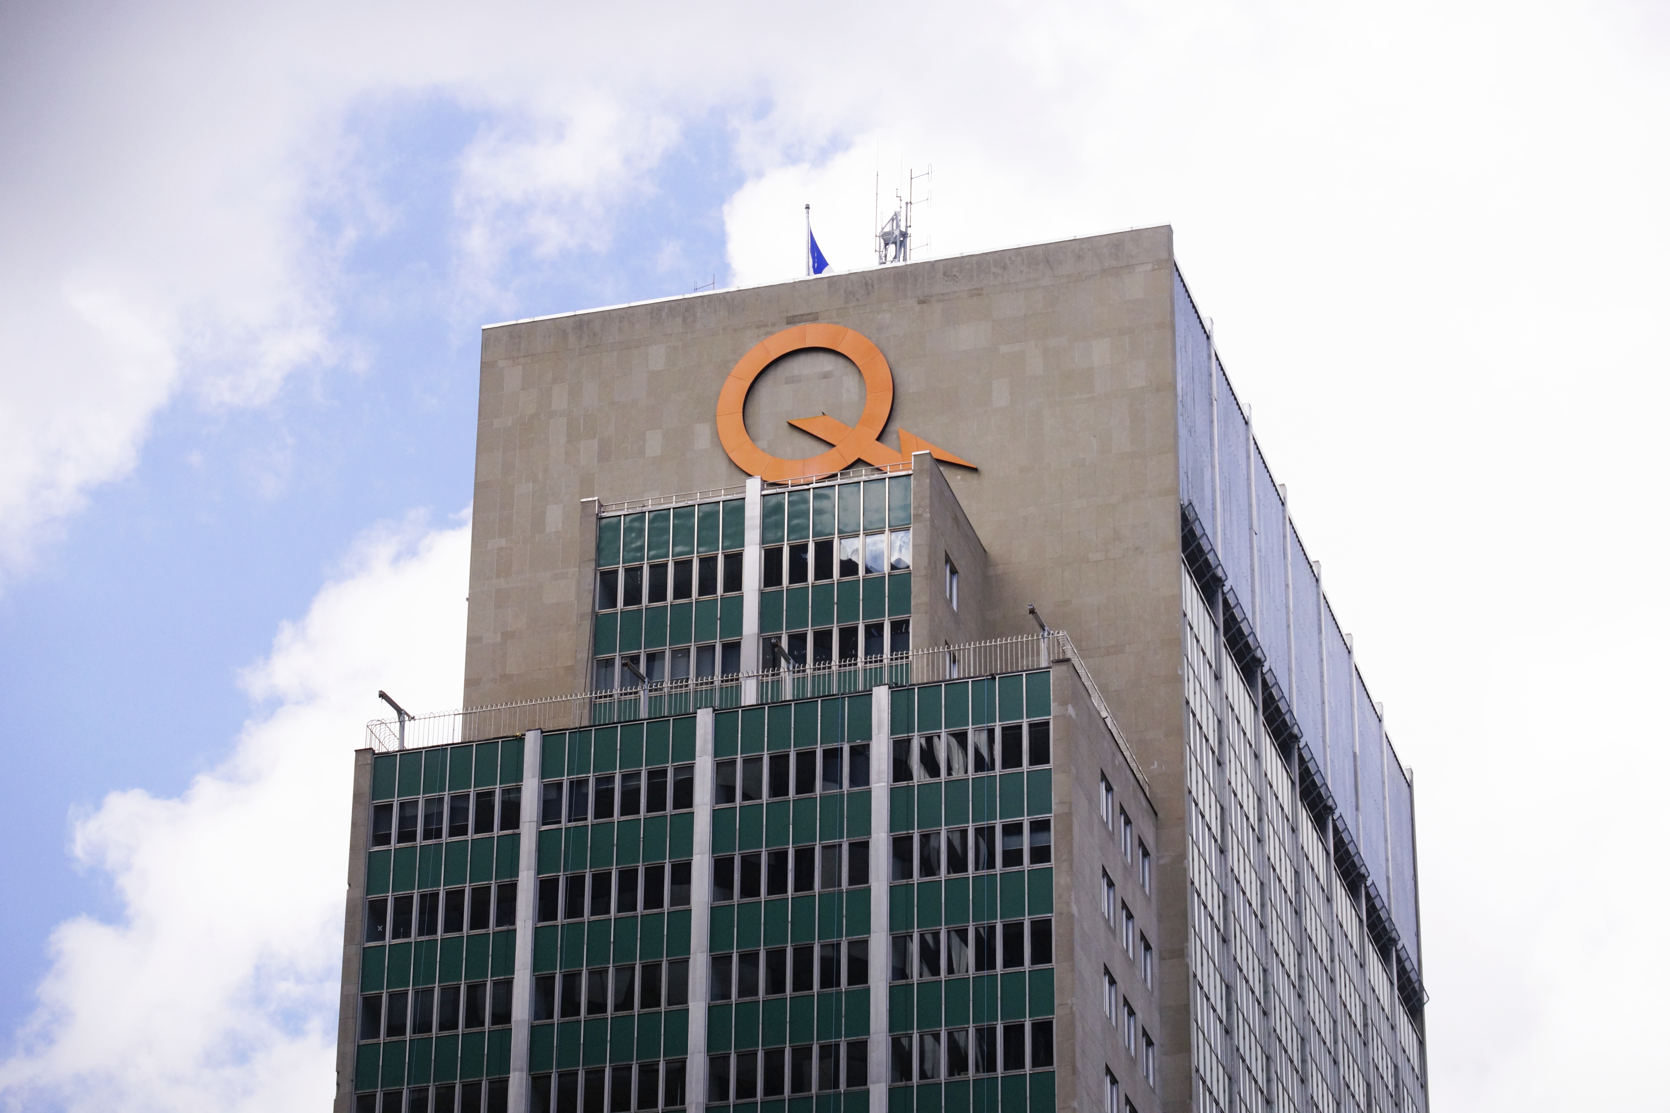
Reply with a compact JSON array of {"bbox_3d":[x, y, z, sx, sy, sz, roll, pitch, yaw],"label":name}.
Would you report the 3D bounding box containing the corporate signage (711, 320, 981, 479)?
[{"bbox_3d":[0.334,-5.495,219.374,9.519,6.916,0.400,-7,-30,14],"label":"corporate signage"}]

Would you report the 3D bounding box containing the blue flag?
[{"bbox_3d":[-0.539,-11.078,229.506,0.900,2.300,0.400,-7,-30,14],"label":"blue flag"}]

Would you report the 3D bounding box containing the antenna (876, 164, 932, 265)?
[{"bbox_3d":[2.505,-12.105,230.165,2.000,5.300,1.600,-7,-30,14],"label":"antenna"}]

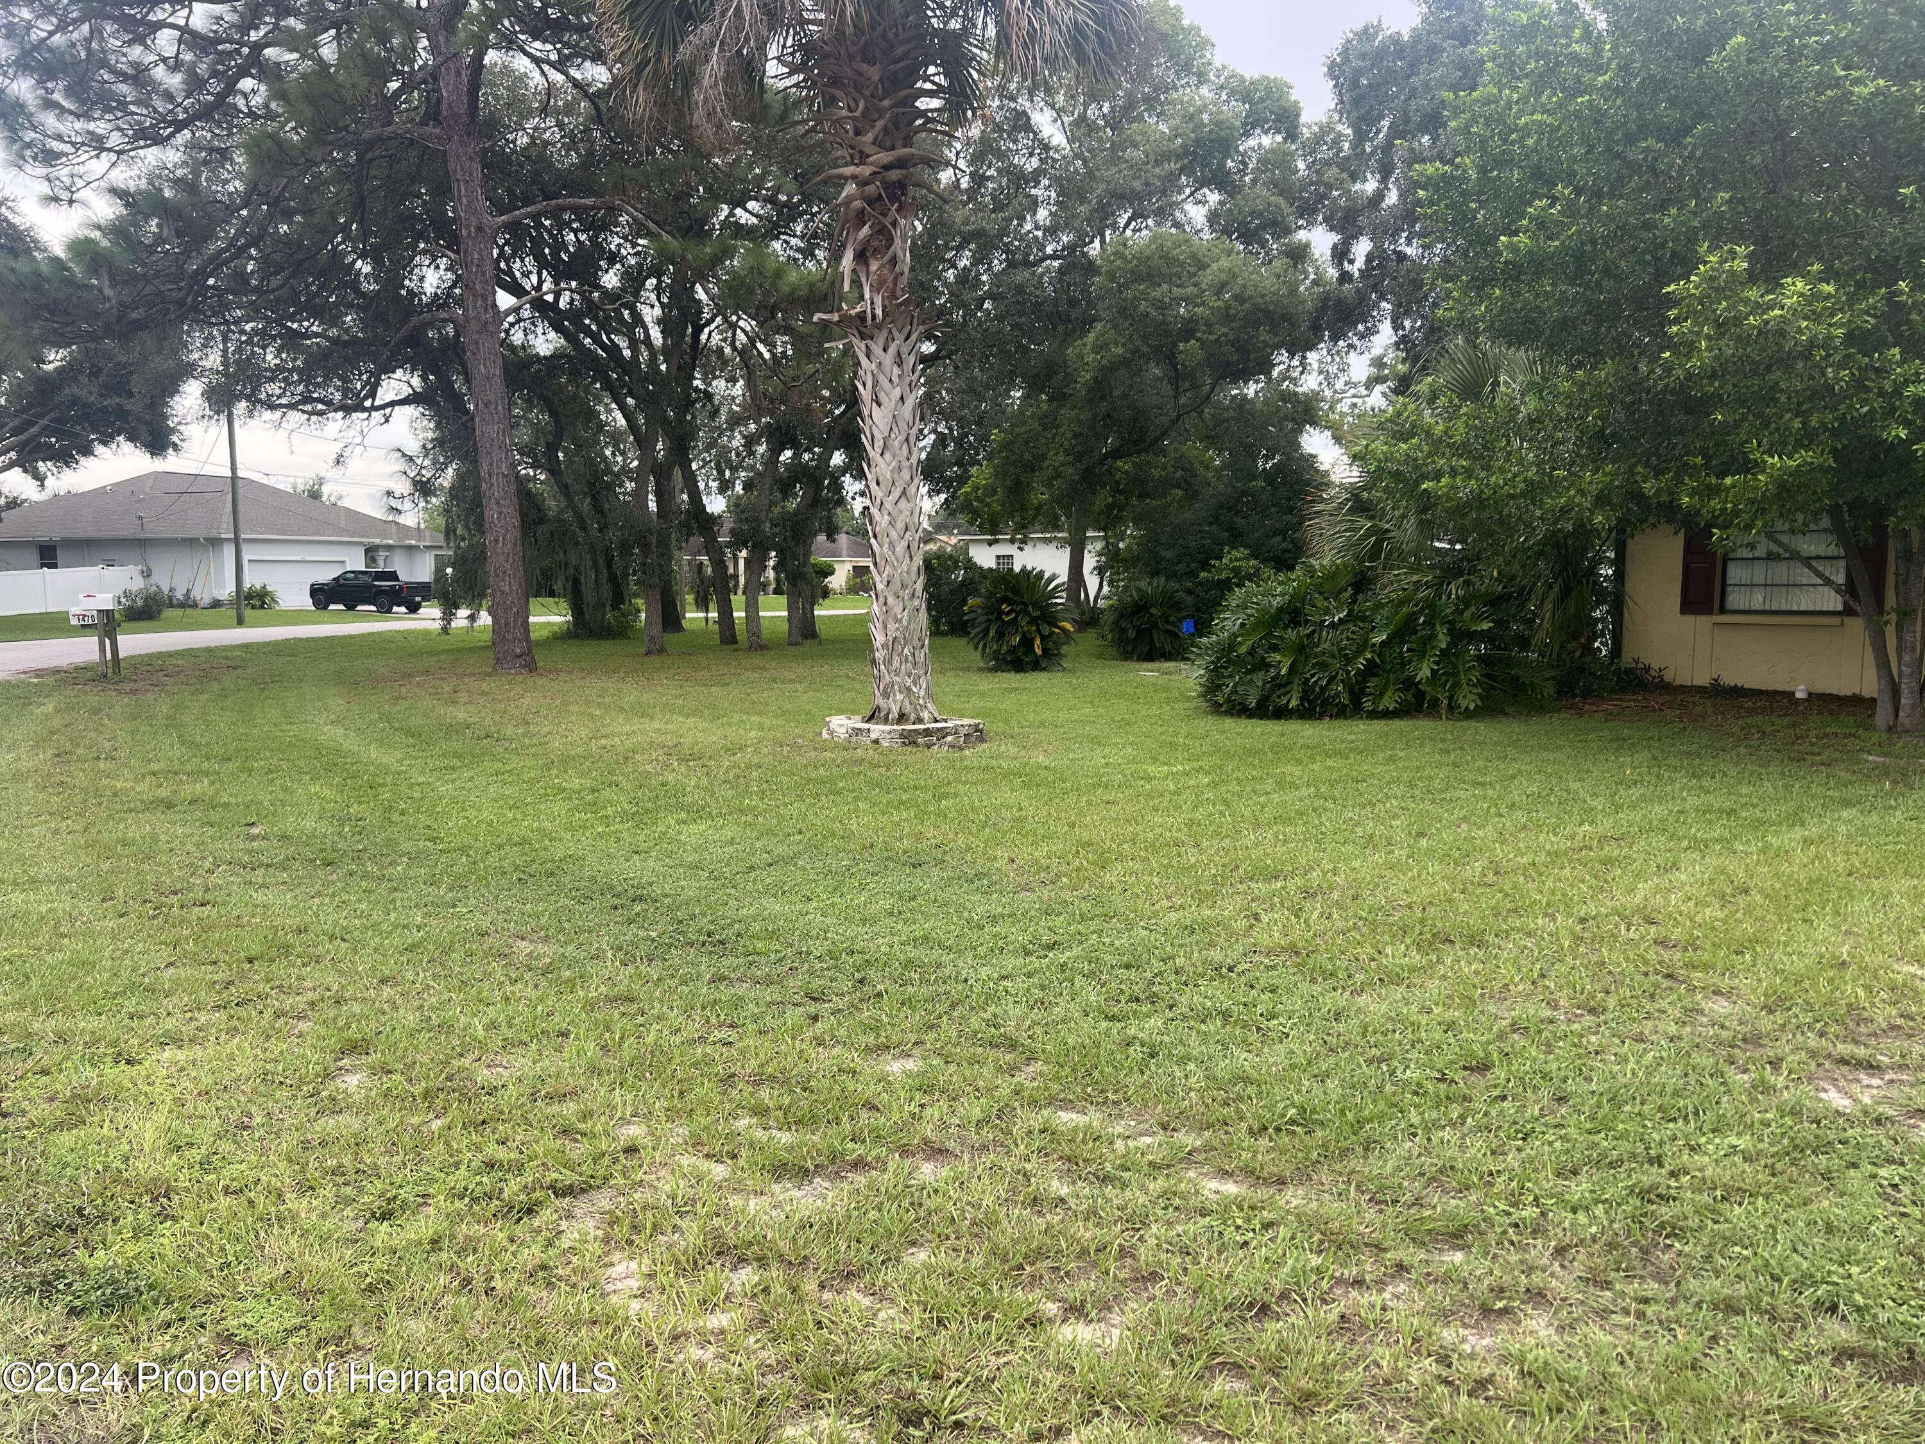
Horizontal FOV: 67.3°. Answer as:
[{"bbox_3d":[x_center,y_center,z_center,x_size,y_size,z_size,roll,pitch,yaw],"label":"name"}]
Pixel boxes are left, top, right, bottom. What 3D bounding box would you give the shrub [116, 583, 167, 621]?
[{"bbox_3d":[-30.649,-4.489,53.899,1.700,1.389,1.600,-3,6,-29],"label":"shrub"}]

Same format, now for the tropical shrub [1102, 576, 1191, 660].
[{"bbox_3d":[3.489,-1.973,27.304,1.647,1.585,1.650,1,6,7],"label":"tropical shrub"}]

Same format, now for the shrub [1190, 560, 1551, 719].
[{"bbox_3d":[4.656,-1.017,16.860,4.000,1.726,2.500,0,6,0],"label":"shrub"}]

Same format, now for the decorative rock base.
[{"bbox_3d":[-0.542,0.067,13.607,1.500,0.205,1.500,0,6,-2],"label":"decorative rock base"}]

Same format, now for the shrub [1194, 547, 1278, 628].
[{"bbox_3d":[3.890,-1.490,20.452,1.170,1.964,1.200,1,6,11],"label":"shrub"}]

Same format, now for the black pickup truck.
[{"bbox_3d":[-26.300,-5.800,64.000,5.500,1.900,1.970,2,6,21],"label":"black pickup truck"}]

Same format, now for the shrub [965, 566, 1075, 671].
[{"bbox_3d":[0.973,-1.740,24.218,1.864,1.725,1.850,0,6,2],"label":"shrub"}]

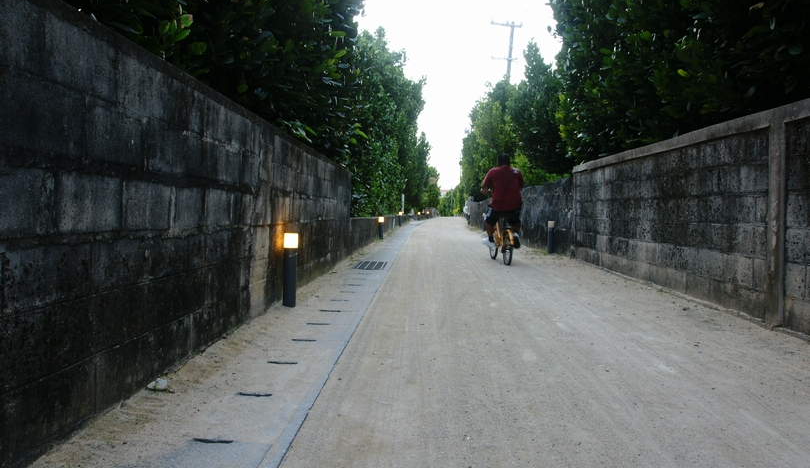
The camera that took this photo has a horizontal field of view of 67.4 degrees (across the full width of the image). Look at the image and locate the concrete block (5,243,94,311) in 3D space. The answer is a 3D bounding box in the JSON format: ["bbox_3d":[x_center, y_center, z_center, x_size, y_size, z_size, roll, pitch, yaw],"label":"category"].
[{"bbox_3d":[-1.096,0.119,1.763,0.150,0.179,0.408,1,2,1],"label":"concrete block"}]

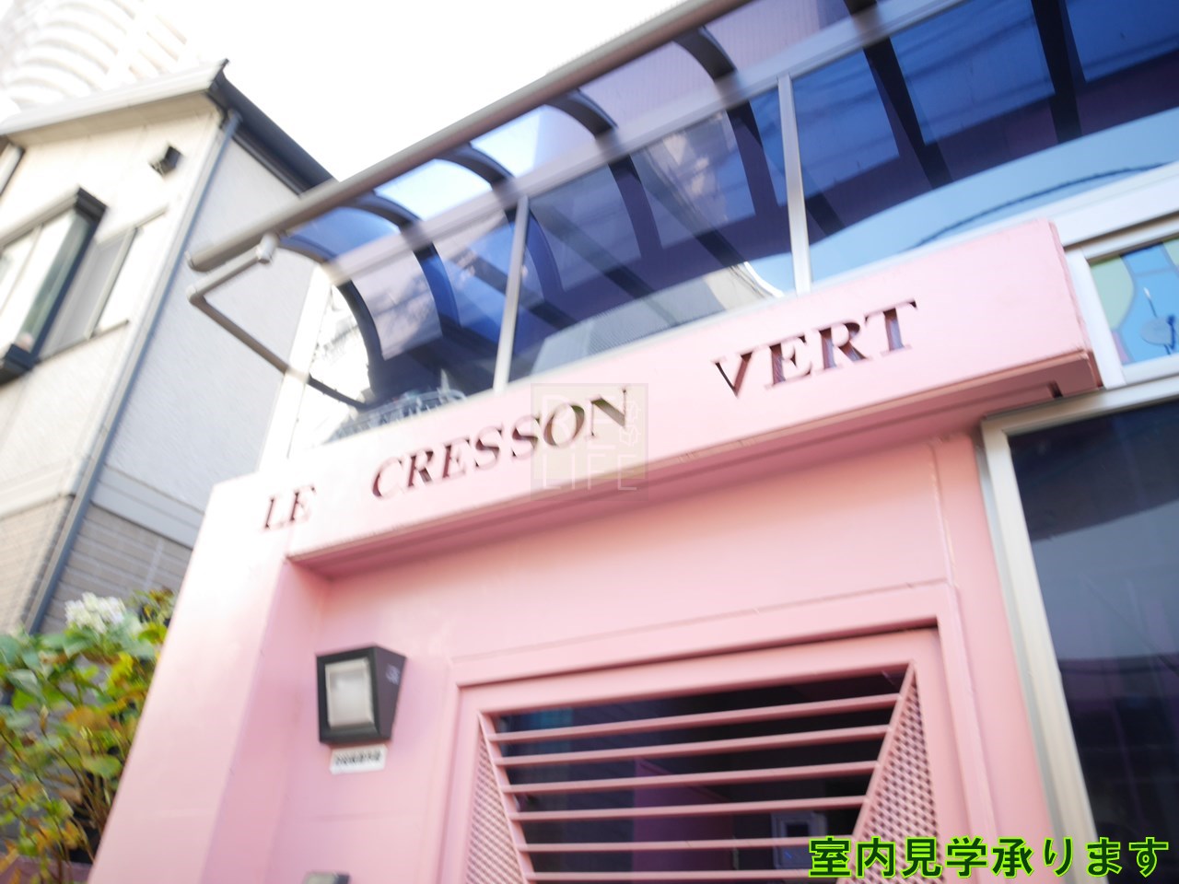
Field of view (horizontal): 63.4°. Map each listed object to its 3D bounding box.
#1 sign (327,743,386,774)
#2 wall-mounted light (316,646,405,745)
[{"bbox_3d":[-0.473,0.644,1.936,0.151,0.051,0.010,-15,-37,27],"label":"sign"},{"bbox_3d":[-0.486,0.525,1.968,0.164,0.168,0.093,-15,-37,27],"label":"wall-mounted light"}]

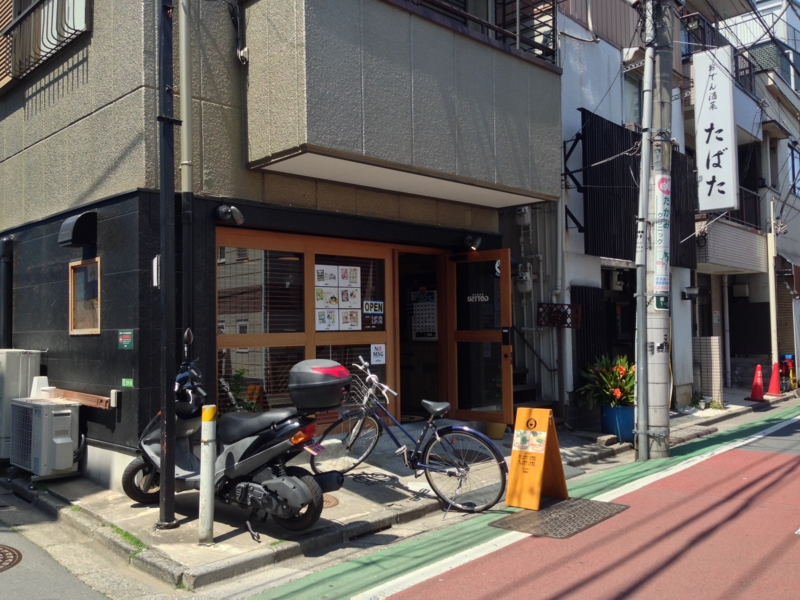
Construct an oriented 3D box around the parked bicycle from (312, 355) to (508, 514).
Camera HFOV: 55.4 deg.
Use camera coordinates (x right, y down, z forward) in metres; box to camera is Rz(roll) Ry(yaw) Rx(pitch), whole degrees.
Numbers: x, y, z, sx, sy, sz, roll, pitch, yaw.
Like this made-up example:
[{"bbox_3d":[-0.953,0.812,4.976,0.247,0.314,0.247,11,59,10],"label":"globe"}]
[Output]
[{"bbox_3d":[0.086,1.079,6.396,1.700,1.160,0.600,-2,-2,23],"label":"parked bicycle"}]

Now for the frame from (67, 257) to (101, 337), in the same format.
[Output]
[{"bbox_3d":[-2.877,-0.027,6.953,0.660,0.680,0.100,-3,-3,45],"label":"frame"}]

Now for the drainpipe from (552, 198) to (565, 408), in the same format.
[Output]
[{"bbox_3d":[2.140,0.047,10.300,0.140,2.850,0.100,-3,-3,45],"label":"drainpipe"}]

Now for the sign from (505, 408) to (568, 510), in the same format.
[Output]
[{"bbox_3d":[1.198,1.333,6.534,0.350,0.792,0.520,-3,-3,45],"label":"sign"}]

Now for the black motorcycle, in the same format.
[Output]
[{"bbox_3d":[-1.256,0.936,5.467,1.860,1.330,0.700,-2,-2,25],"label":"black motorcycle"}]

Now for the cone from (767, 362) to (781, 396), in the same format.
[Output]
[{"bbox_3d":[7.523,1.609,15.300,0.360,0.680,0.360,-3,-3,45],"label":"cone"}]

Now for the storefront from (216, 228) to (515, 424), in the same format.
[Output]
[{"bbox_3d":[-0.255,0.339,7.584,0.850,2.000,3.150,-3,-3,45],"label":"storefront"}]

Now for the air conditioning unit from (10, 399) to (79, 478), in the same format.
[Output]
[{"bbox_3d":[-3.200,1.215,6.856,0.775,0.628,0.310,-3,-3,45],"label":"air conditioning unit"}]

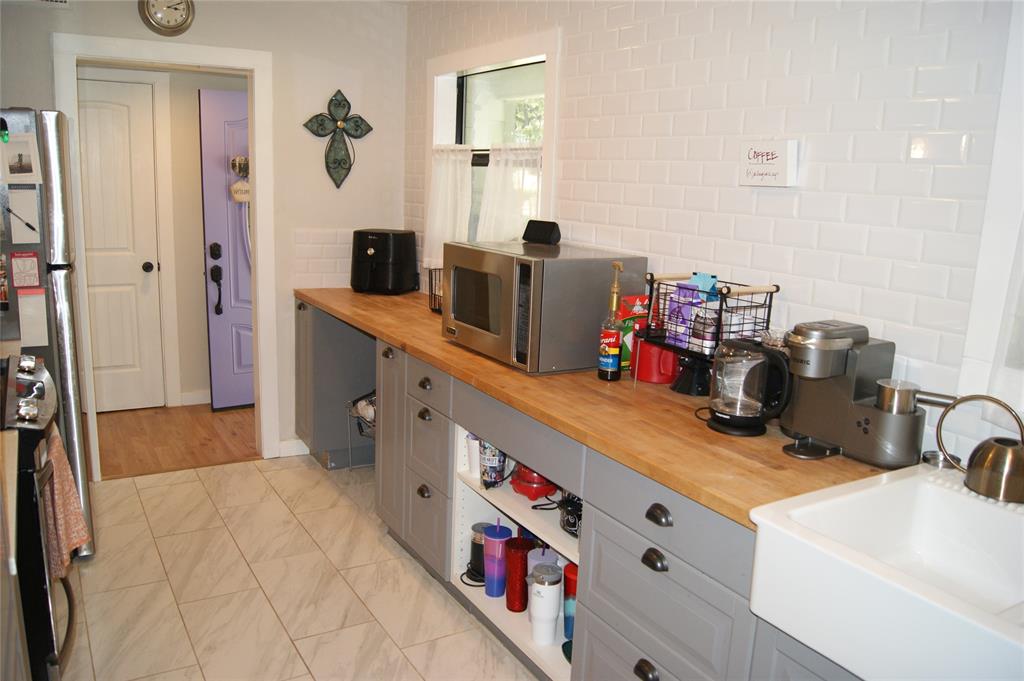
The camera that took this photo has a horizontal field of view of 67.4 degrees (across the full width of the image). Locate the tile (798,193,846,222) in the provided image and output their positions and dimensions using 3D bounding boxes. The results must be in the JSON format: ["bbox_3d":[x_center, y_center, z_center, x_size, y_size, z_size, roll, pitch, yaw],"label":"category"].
[{"bbox_3d":[0.864,-0.372,2.136,0.009,0.076,0.152,-7,15,-32],"label":"tile"}]

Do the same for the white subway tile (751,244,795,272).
[{"bbox_3d":[0.763,-0.248,2.270,0.009,0.076,0.150,-5,14,-32],"label":"white subway tile"}]

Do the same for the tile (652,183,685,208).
[{"bbox_3d":[0.532,-0.490,2.614,0.010,0.076,0.152,-5,14,-32],"label":"tile"}]

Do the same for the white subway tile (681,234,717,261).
[{"bbox_3d":[0.611,-0.308,2.530,0.010,0.077,0.151,-6,15,-32],"label":"white subway tile"}]

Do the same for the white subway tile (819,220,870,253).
[{"bbox_3d":[0.889,-0.277,2.062,0.010,0.076,0.152,-5,14,-32],"label":"white subway tile"}]

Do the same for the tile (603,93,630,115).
[{"bbox_3d":[0.379,-0.855,2.780,0.009,0.075,0.150,-5,14,-31],"label":"tile"}]

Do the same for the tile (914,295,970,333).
[{"bbox_3d":[1.026,-0.064,1.829,0.009,0.075,0.150,-5,14,-31],"label":"tile"}]

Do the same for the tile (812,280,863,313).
[{"bbox_3d":[0.875,-0.118,2.072,0.010,0.076,0.152,-5,14,-32],"label":"tile"}]

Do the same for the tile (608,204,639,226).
[{"bbox_3d":[0.407,-0.457,2.811,0.009,0.076,0.150,-5,14,-32],"label":"tile"}]

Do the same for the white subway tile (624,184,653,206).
[{"bbox_3d":[0.452,-0.519,2.740,0.010,0.076,0.152,-5,14,-32],"label":"white subway tile"}]

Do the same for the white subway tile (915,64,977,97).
[{"bbox_3d":[1.021,-0.614,1.801,0.009,0.076,0.150,-5,14,-32],"label":"white subway tile"}]

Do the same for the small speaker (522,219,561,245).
[{"bbox_3d":[0.119,-0.441,3.122,0.148,0.086,0.073,13,16,42],"label":"small speaker"}]

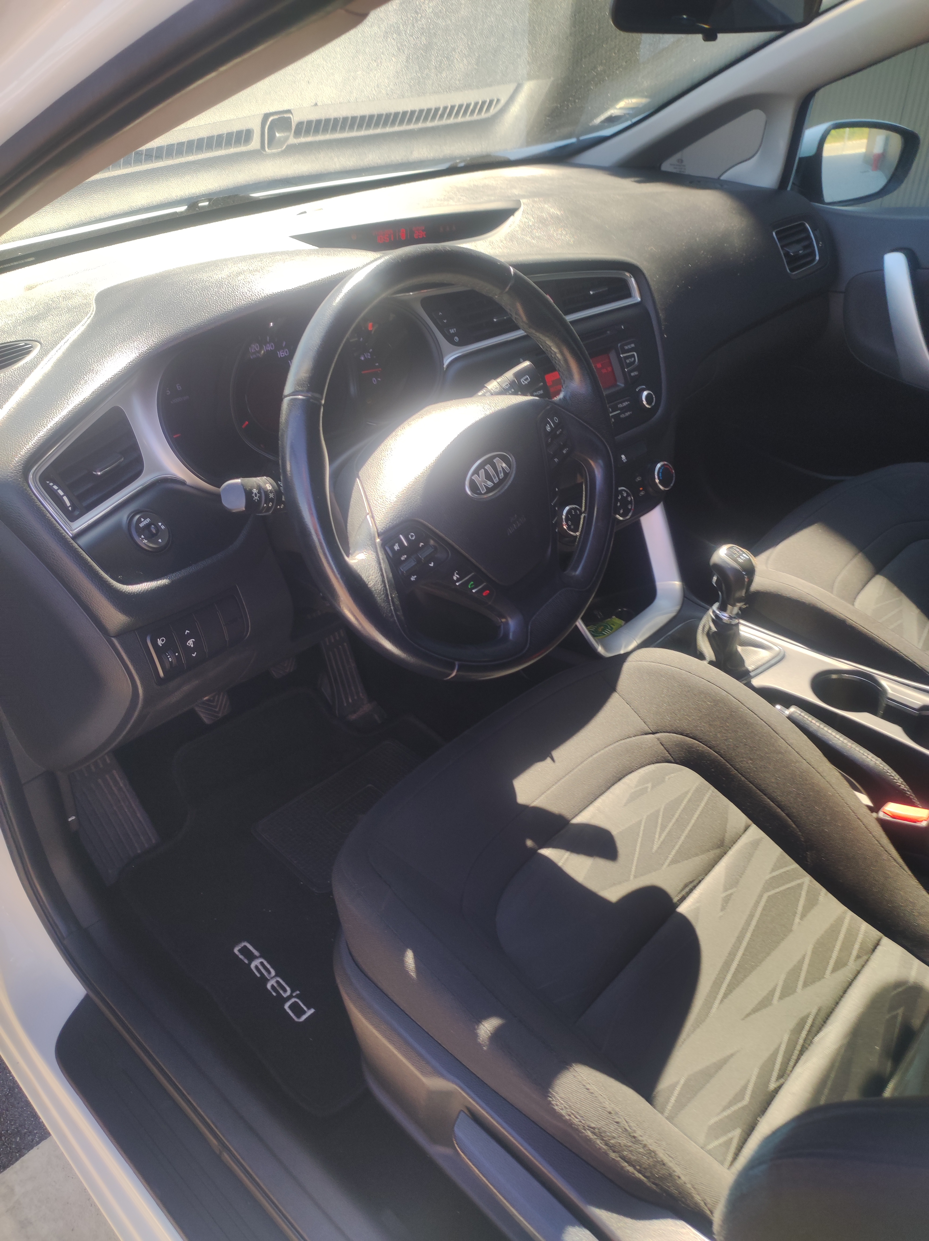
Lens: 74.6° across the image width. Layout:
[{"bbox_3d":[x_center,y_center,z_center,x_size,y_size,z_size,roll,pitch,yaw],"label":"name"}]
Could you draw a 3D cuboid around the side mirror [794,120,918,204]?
[{"bbox_3d":[0.787,-0.918,1.223,0.220,0.142,0.130,-20,36,-20],"label":"side mirror"}]

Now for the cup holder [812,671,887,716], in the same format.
[{"bbox_3d":[0.505,0.117,0.817,0.088,0.060,0.084,26,45,32],"label":"cup holder"}]

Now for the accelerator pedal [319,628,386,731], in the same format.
[{"bbox_3d":[-0.223,0.119,1.200,0.055,0.185,0.072,3,26,46],"label":"accelerator pedal"}]

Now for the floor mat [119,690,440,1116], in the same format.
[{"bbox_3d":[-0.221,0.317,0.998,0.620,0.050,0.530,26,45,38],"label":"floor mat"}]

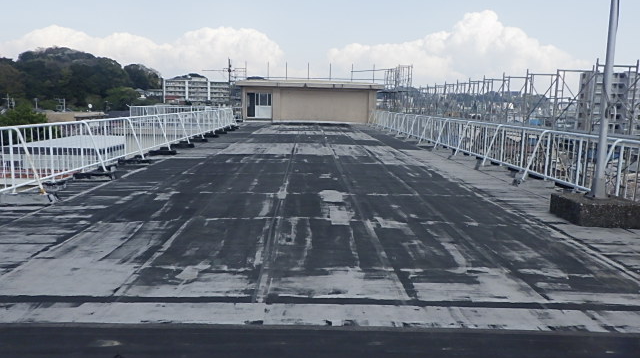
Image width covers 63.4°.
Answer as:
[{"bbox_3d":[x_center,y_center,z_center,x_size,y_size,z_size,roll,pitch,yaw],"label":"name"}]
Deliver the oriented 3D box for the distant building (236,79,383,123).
[{"bbox_3d":[-0.765,-5.914,40.010,10.725,3.038,4.700,1,8,-2],"label":"distant building"}]

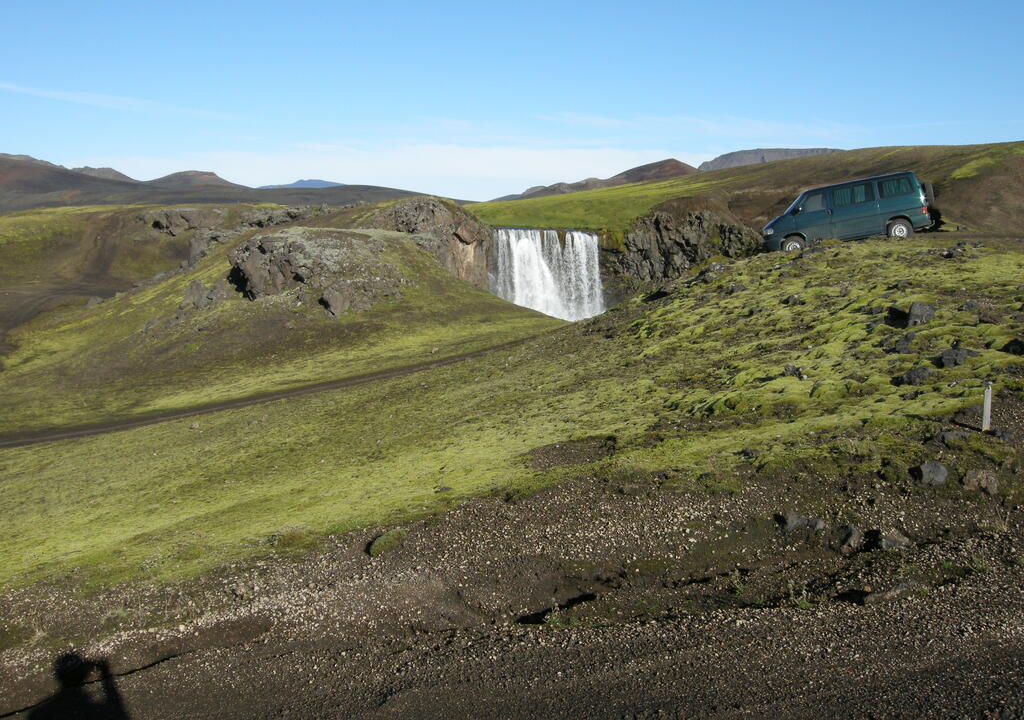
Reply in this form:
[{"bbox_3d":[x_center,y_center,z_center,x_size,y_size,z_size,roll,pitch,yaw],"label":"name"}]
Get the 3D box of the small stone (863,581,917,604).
[{"bbox_3d":[1.606,0.988,4.400,0.210,0.070,0.120,-3,8,-22],"label":"small stone"}]

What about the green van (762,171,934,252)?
[{"bbox_3d":[9.780,-4.170,30.250,4.880,1.940,1.860,-7,4,21],"label":"green van"}]

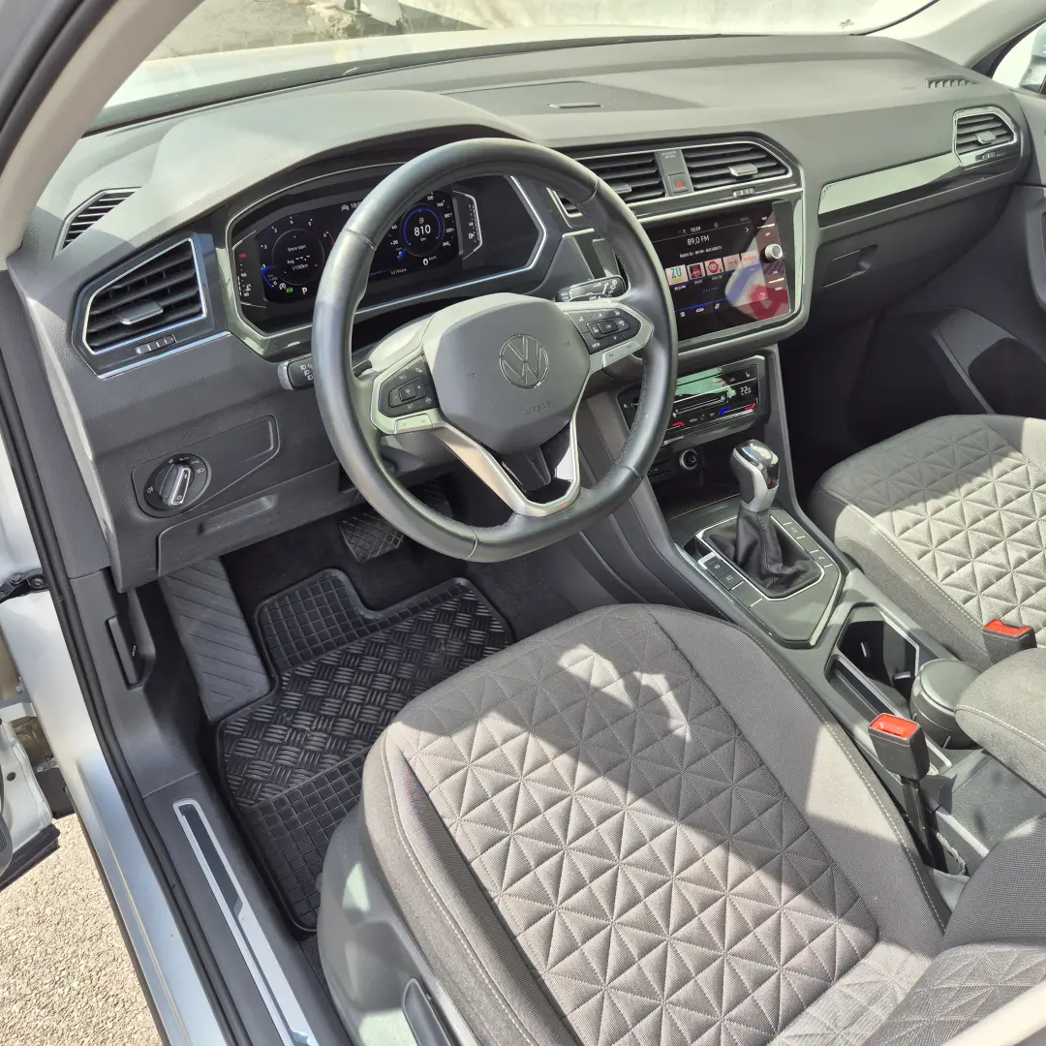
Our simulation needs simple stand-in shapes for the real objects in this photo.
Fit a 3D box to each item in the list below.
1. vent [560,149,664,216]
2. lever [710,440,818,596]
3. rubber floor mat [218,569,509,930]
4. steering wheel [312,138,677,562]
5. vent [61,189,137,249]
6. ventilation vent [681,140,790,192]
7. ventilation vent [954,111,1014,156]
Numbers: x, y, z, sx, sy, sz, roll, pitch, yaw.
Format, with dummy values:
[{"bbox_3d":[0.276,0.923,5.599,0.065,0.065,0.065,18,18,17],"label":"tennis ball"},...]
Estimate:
[{"bbox_3d":[0.095,-0.398,1.086,0.153,0.058,0.035,-17,22,-24],"label":"vent"},{"bbox_3d":[0.315,-0.019,1.173,0.093,0.165,0.135,-21,41,-28],"label":"lever"},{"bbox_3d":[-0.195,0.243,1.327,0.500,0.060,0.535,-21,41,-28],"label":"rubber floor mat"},{"bbox_3d":[-0.017,-0.157,0.861,0.370,0.365,0.090,-20,16,-27],"label":"steering wheel"},{"bbox_3d":[-0.393,-0.280,0.850,0.032,0.022,0.098,24,54,16],"label":"vent"},{"bbox_3d":[0.263,-0.448,1.163,0.163,0.056,0.035,-17,22,-24],"label":"ventilation vent"},{"bbox_3d":[0.712,-0.605,1.436,0.112,0.066,0.035,-12,21,-18],"label":"ventilation vent"}]

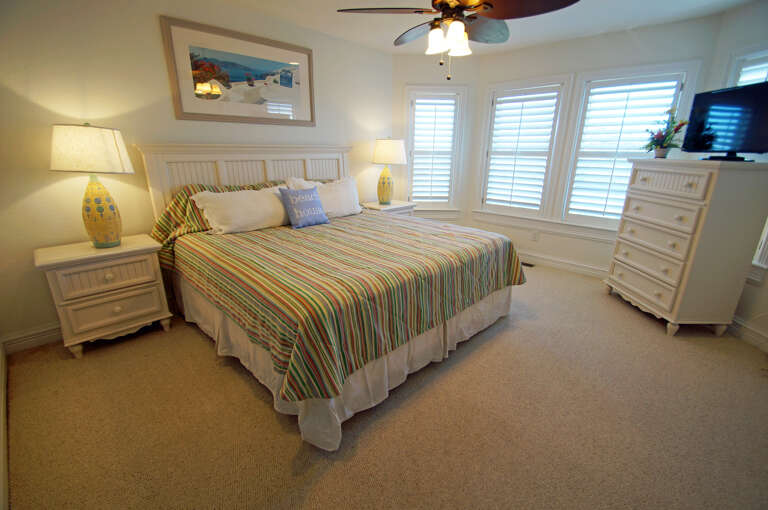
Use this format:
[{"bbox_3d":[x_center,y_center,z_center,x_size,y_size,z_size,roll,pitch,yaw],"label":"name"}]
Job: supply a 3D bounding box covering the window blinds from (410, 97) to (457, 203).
[{"bbox_3d":[0.677,-1.391,4.385,0.555,1.349,0.062,2,18,4],"label":"window blinds"}]

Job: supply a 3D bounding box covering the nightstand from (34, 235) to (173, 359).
[{"bbox_3d":[-2.051,0.283,2.416,0.651,0.707,0.452,-16,24,-42],"label":"nightstand"}]

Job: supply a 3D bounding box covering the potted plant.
[{"bbox_3d":[2.461,-1.048,2.786,0.247,0.432,0.274,1,18,1],"label":"potted plant"}]

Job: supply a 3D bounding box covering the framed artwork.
[{"bbox_3d":[-1.220,-1.603,2.966,1.329,0.723,0.041,-16,24,-42],"label":"framed artwork"}]

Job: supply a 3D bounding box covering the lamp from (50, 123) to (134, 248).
[{"bbox_3d":[-2.001,-0.472,2.242,0.418,0.838,0.418,-16,24,-42],"label":"lamp"}]

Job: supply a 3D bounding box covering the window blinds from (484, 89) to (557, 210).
[{"bbox_3d":[1.676,-1.254,3.980,0.712,1.349,0.062,15,22,38],"label":"window blinds"}]

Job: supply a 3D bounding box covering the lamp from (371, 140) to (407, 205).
[{"bbox_3d":[0.076,-1.065,4.159,0.418,0.838,0.418,0,18,0],"label":"lamp"}]

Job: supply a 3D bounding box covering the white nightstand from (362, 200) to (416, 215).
[{"bbox_3d":[0.057,-0.321,4.372,0.651,0.707,0.452,-16,24,-42],"label":"white nightstand"}]

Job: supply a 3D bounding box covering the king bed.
[{"bbox_3d":[-0.379,-0.170,2.716,2.165,1.415,2.096,17,24,41],"label":"king bed"}]

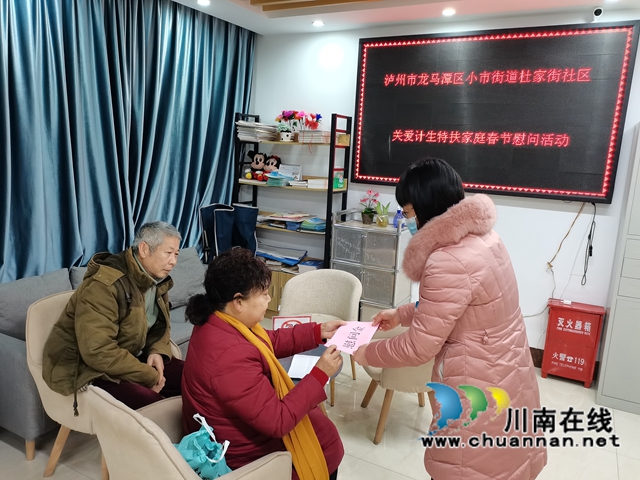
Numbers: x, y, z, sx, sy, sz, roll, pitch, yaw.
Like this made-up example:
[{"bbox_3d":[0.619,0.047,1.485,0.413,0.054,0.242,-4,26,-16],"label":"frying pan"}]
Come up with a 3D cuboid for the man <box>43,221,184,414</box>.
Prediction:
[{"bbox_3d":[-0.872,0.522,2.207,0.720,1.240,0.570,8,13,25],"label":"man"}]

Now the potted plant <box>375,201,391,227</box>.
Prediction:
[{"bbox_3d":[0.498,-0.209,3.815,0.120,0.205,0.110,8,13,26],"label":"potted plant"}]

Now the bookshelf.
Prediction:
[{"bbox_3d":[-0.259,-0.155,4.208,0.930,1.810,0.320,8,13,26],"label":"bookshelf"}]

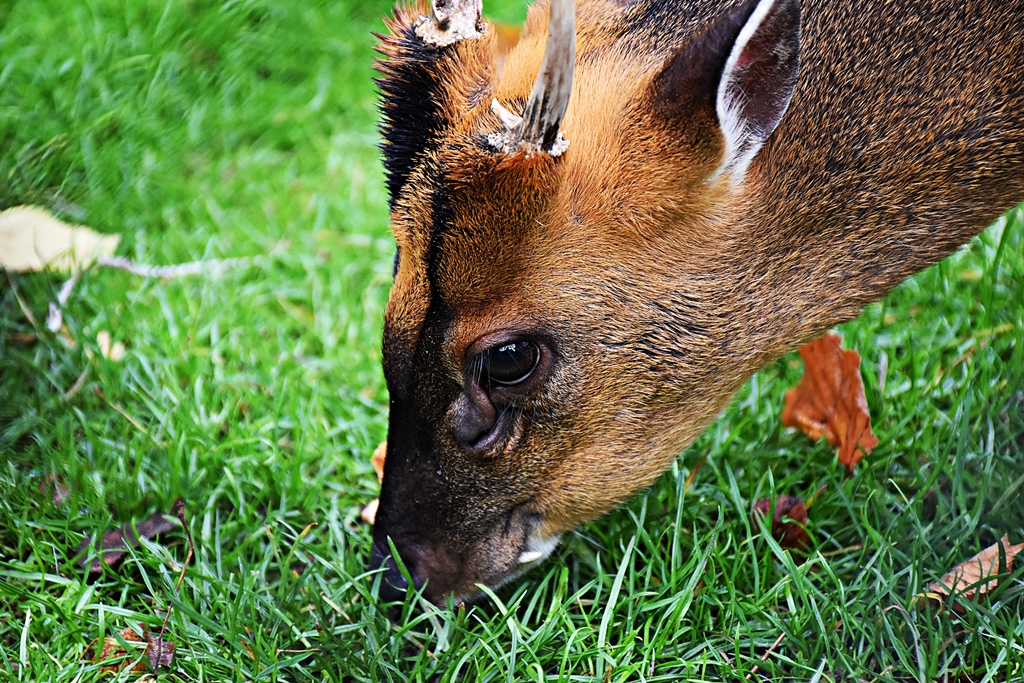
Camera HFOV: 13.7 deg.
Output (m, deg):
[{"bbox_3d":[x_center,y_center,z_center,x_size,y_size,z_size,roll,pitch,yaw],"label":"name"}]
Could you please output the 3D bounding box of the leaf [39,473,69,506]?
[{"bbox_3d":[-0.184,0.059,1.710,0.014,0.008,0.015,0,35,0],"label":"leaf"}]

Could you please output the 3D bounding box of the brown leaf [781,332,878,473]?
[{"bbox_3d":[0.129,0.024,1.733,0.042,0.043,0.037,0,35,0],"label":"brown leaf"}]

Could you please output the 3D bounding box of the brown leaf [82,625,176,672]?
[{"bbox_3d":[-0.146,0.117,1.627,0.035,0.009,0.023,0,35,0],"label":"brown leaf"}]

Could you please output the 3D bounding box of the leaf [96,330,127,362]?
[{"bbox_3d":[-0.168,0.002,1.791,0.013,0.007,0.012,0,35,0],"label":"leaf"}]

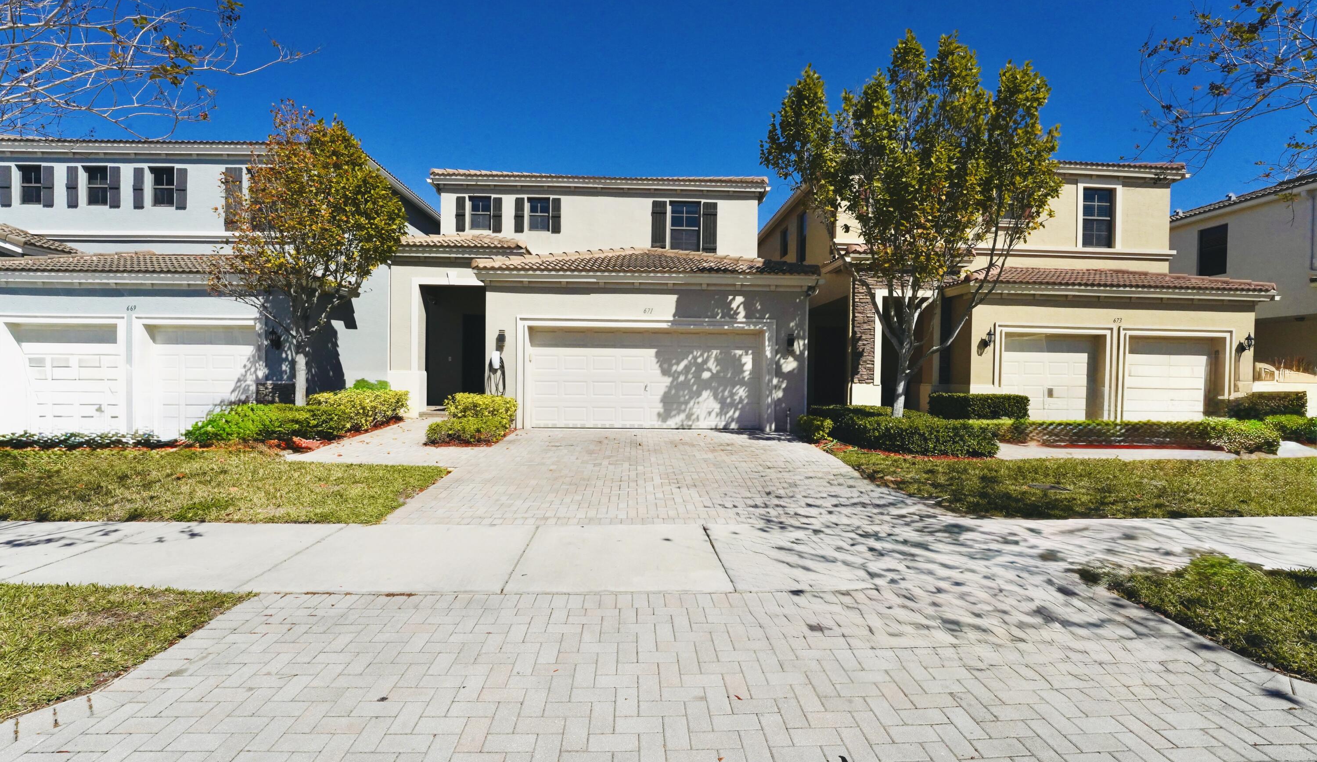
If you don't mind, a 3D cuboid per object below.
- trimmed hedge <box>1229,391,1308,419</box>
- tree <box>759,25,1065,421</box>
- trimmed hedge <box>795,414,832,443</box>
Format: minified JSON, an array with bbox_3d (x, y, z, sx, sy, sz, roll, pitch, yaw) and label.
[{"bbox_3d":[12.939,0.777,10.963,1.200,0.930,0.650,1,1,-4],"label":"trimmed hedge"},{"bbox_3d":[4.541,-2.483,9.221,5.250,7.410,4.850,1,1,-4],"label":"tree"},{"bbox_3d":[2.900,0.909,9.870,0.630,0.480,0.600,1,1,-4],"label":"trimmed hedge"}]

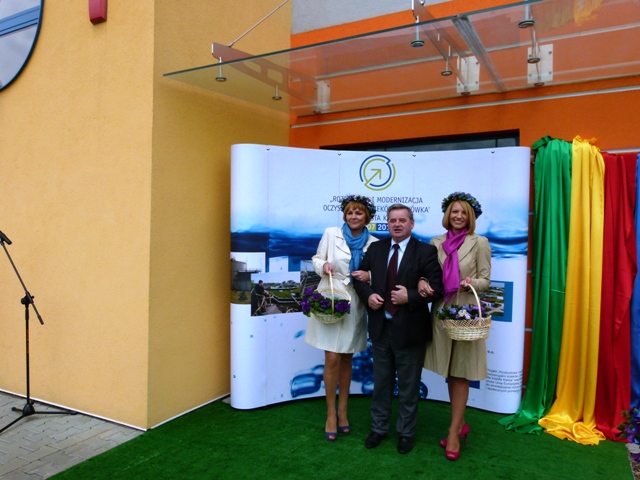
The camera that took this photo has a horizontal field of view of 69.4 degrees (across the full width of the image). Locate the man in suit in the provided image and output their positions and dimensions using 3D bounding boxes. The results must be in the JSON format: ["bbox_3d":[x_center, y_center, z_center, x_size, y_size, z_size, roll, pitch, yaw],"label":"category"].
[{"bbox_3d":[0.560,0.575,3.280,0.600,1.720,0.420,1,0,19],"label":"man in suit"}]

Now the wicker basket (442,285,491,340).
[{"bbox_3d":[0.953,0.462,2.960,0.310,0.345,0.260,1,0,-6],"label":"wicker basket"}]

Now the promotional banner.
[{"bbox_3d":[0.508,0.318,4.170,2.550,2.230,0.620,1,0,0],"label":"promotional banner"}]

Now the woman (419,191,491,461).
[{"bbox_3d":[0.935,0.542,3.200,0.500,1.790,0.400,1,0,24],"label":"woman"}]

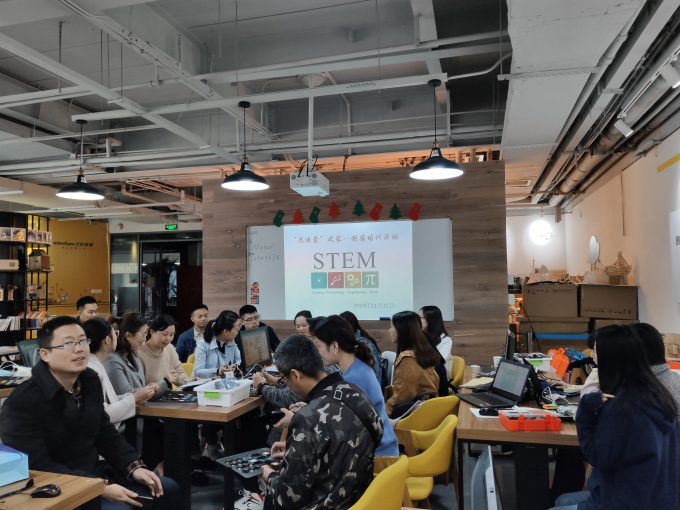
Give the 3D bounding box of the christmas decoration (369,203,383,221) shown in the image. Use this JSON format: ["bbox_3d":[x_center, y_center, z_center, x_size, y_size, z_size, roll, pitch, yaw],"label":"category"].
[{"bbox_3d":[0.430,-0.502,6.213,0.158,0.213,0.012,-2,-3,14],"label":"christmas decoration"}]

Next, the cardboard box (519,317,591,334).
[{"bbox_3d":[2.324,0.760,5.864,0.721,0.184,0.480,-2,-3,14],"label":"cardboard box"}]

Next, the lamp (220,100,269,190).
[{"bbox_3d":[-0.748,-0.879,4.191,0.380,0.673,0.380,-1,-3,0],"label":"lamp"}]

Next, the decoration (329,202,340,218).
[{"bbox_3d":[-0.069,-0.534,6.344,0.149,0.193,0.012,-2,-3,14],"label":"decoration"}]

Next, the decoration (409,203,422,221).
[{"bbox_3d":[0.835,-0.473,5.848,0.147,0.206,0.020,-2,-3,15],"label":"decoration"}]

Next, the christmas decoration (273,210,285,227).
[{"bbox_3d":[-0.717,-0.426,6.256,0.151,0.202,0.020,-2,-3,15],"label":"christmas decoration"}]

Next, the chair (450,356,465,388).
[{"bbox_3d":[0.779,1.292,4.672,0.560,0.800,0.560,-1,-3,3],"label":"chair"}]

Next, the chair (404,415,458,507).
[{"bbox_3d":[0.354,1.202,2.633,0.550,0.790,0.540,-1,-3,5],"label":"chair"}]

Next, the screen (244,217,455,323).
[{"bbox_3d":[0.054,0.187,6.014,2.407,1.112,0.040,-2,-3,15],"label":"screen"}]

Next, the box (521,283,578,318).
[{"bbox_3d":[2.311,0.506,5.891,0.548,0.343,0.400,-2,-3,14],"label":"box"}]

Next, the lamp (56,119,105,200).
[{"bbox_3d":[-2.268,-0.840,4.646,0.387,0.690,0.387,-2,-3,15],"label":"lamp"}]

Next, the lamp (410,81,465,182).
[{"bbox_3d":[0.699,-0.925,3.865,0.387,0.690,0.387,-2,-3,15],"label":"lamp"}]

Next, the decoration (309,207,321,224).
[{"bbox_3d":[-0.299,-0.474,6.401,0.152,0.215,0.012,-2,-3,14],"label":"decoration"}]

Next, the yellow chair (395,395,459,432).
[{"bbox_3d":[0.424,1.226,3.143,0.550,0.790,0.540,-2,-3,21],"label":"yellow chair"}]

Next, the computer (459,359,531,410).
[{"bbox_3d":[0.891,0.744,3.092,0.317,0.222,0.325,0,-3,-14],"label":"computer"}]

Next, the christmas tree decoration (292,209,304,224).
[{"bbox_3d":[-0.490,-0.442,6.197,0.143,0.183,0.020,-2,-3,15],"label":"christmas tree decoration"}]

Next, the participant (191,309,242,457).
[{"bbox_3d":[-0.973,1.088,4.352,0.650,1.230,0.450,-3,-3,35],"label":"participant"}]

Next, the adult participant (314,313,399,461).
[{"bbox_3d":[0.035,0.962,2.635,0.660,1.280,0.460,-1,-3,12],"label":"adult participant"}]

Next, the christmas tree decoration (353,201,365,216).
[{"bbox_3d":[0.214,-0.524,6.014,0.135,0.183,0.020,-2,-3,15],"label":"christmas tree decoration"}]

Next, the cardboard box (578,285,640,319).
[{"bbox_3d":[2.870,0.503,5.746,0.550,0.341,0.400,-2,-3,14],"label":"cardboard box"}]

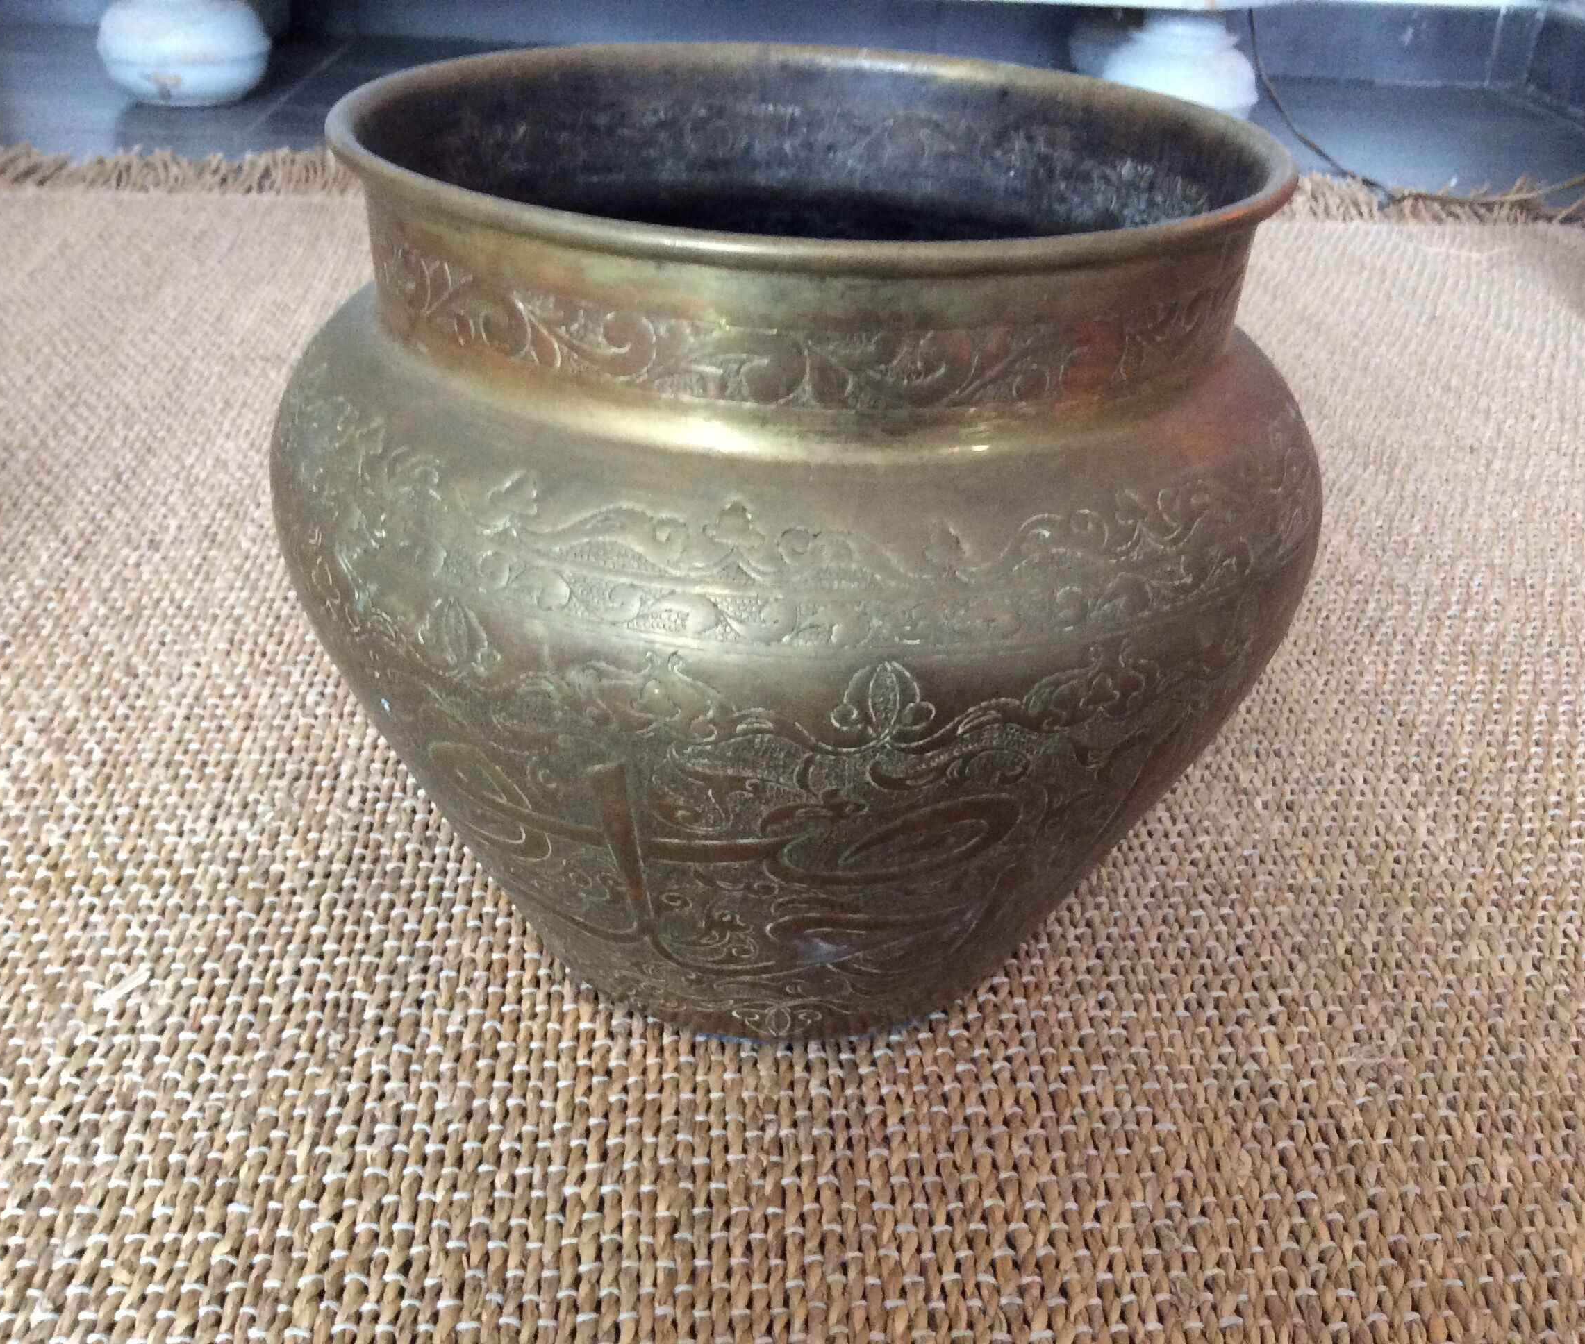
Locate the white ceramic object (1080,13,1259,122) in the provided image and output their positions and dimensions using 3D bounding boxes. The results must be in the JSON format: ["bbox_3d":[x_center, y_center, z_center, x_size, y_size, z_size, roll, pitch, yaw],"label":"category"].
[{"bbox_3d":[0.339,-0.525,1.456,0.139,0.107,0.139,3,29,0],"label":"white ceramic object"}]

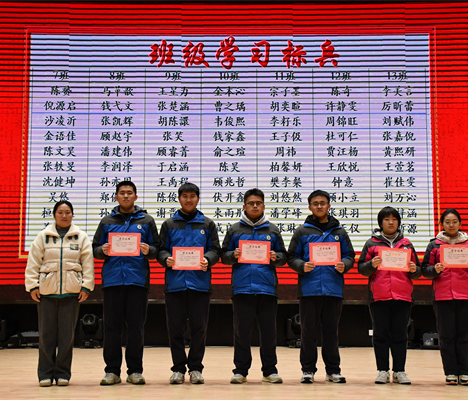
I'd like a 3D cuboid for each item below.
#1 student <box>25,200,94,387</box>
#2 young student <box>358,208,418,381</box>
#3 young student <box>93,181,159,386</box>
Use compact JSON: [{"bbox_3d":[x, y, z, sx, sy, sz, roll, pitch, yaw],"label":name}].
[{"bbox_3d":[-1.546,0.811,7.115,0.614,1.630,0.360,0,-6,-3],"label":"student"},{"bbox_3d":[1.411,0.846,7.235,0.567,1.585,0.430,0,-6,3],"label":"young student"},{"bbox_3d":[-0.968,0.728,7.202,0.601,1.814,0.450,0,-6,-2],"label":"young student"}]

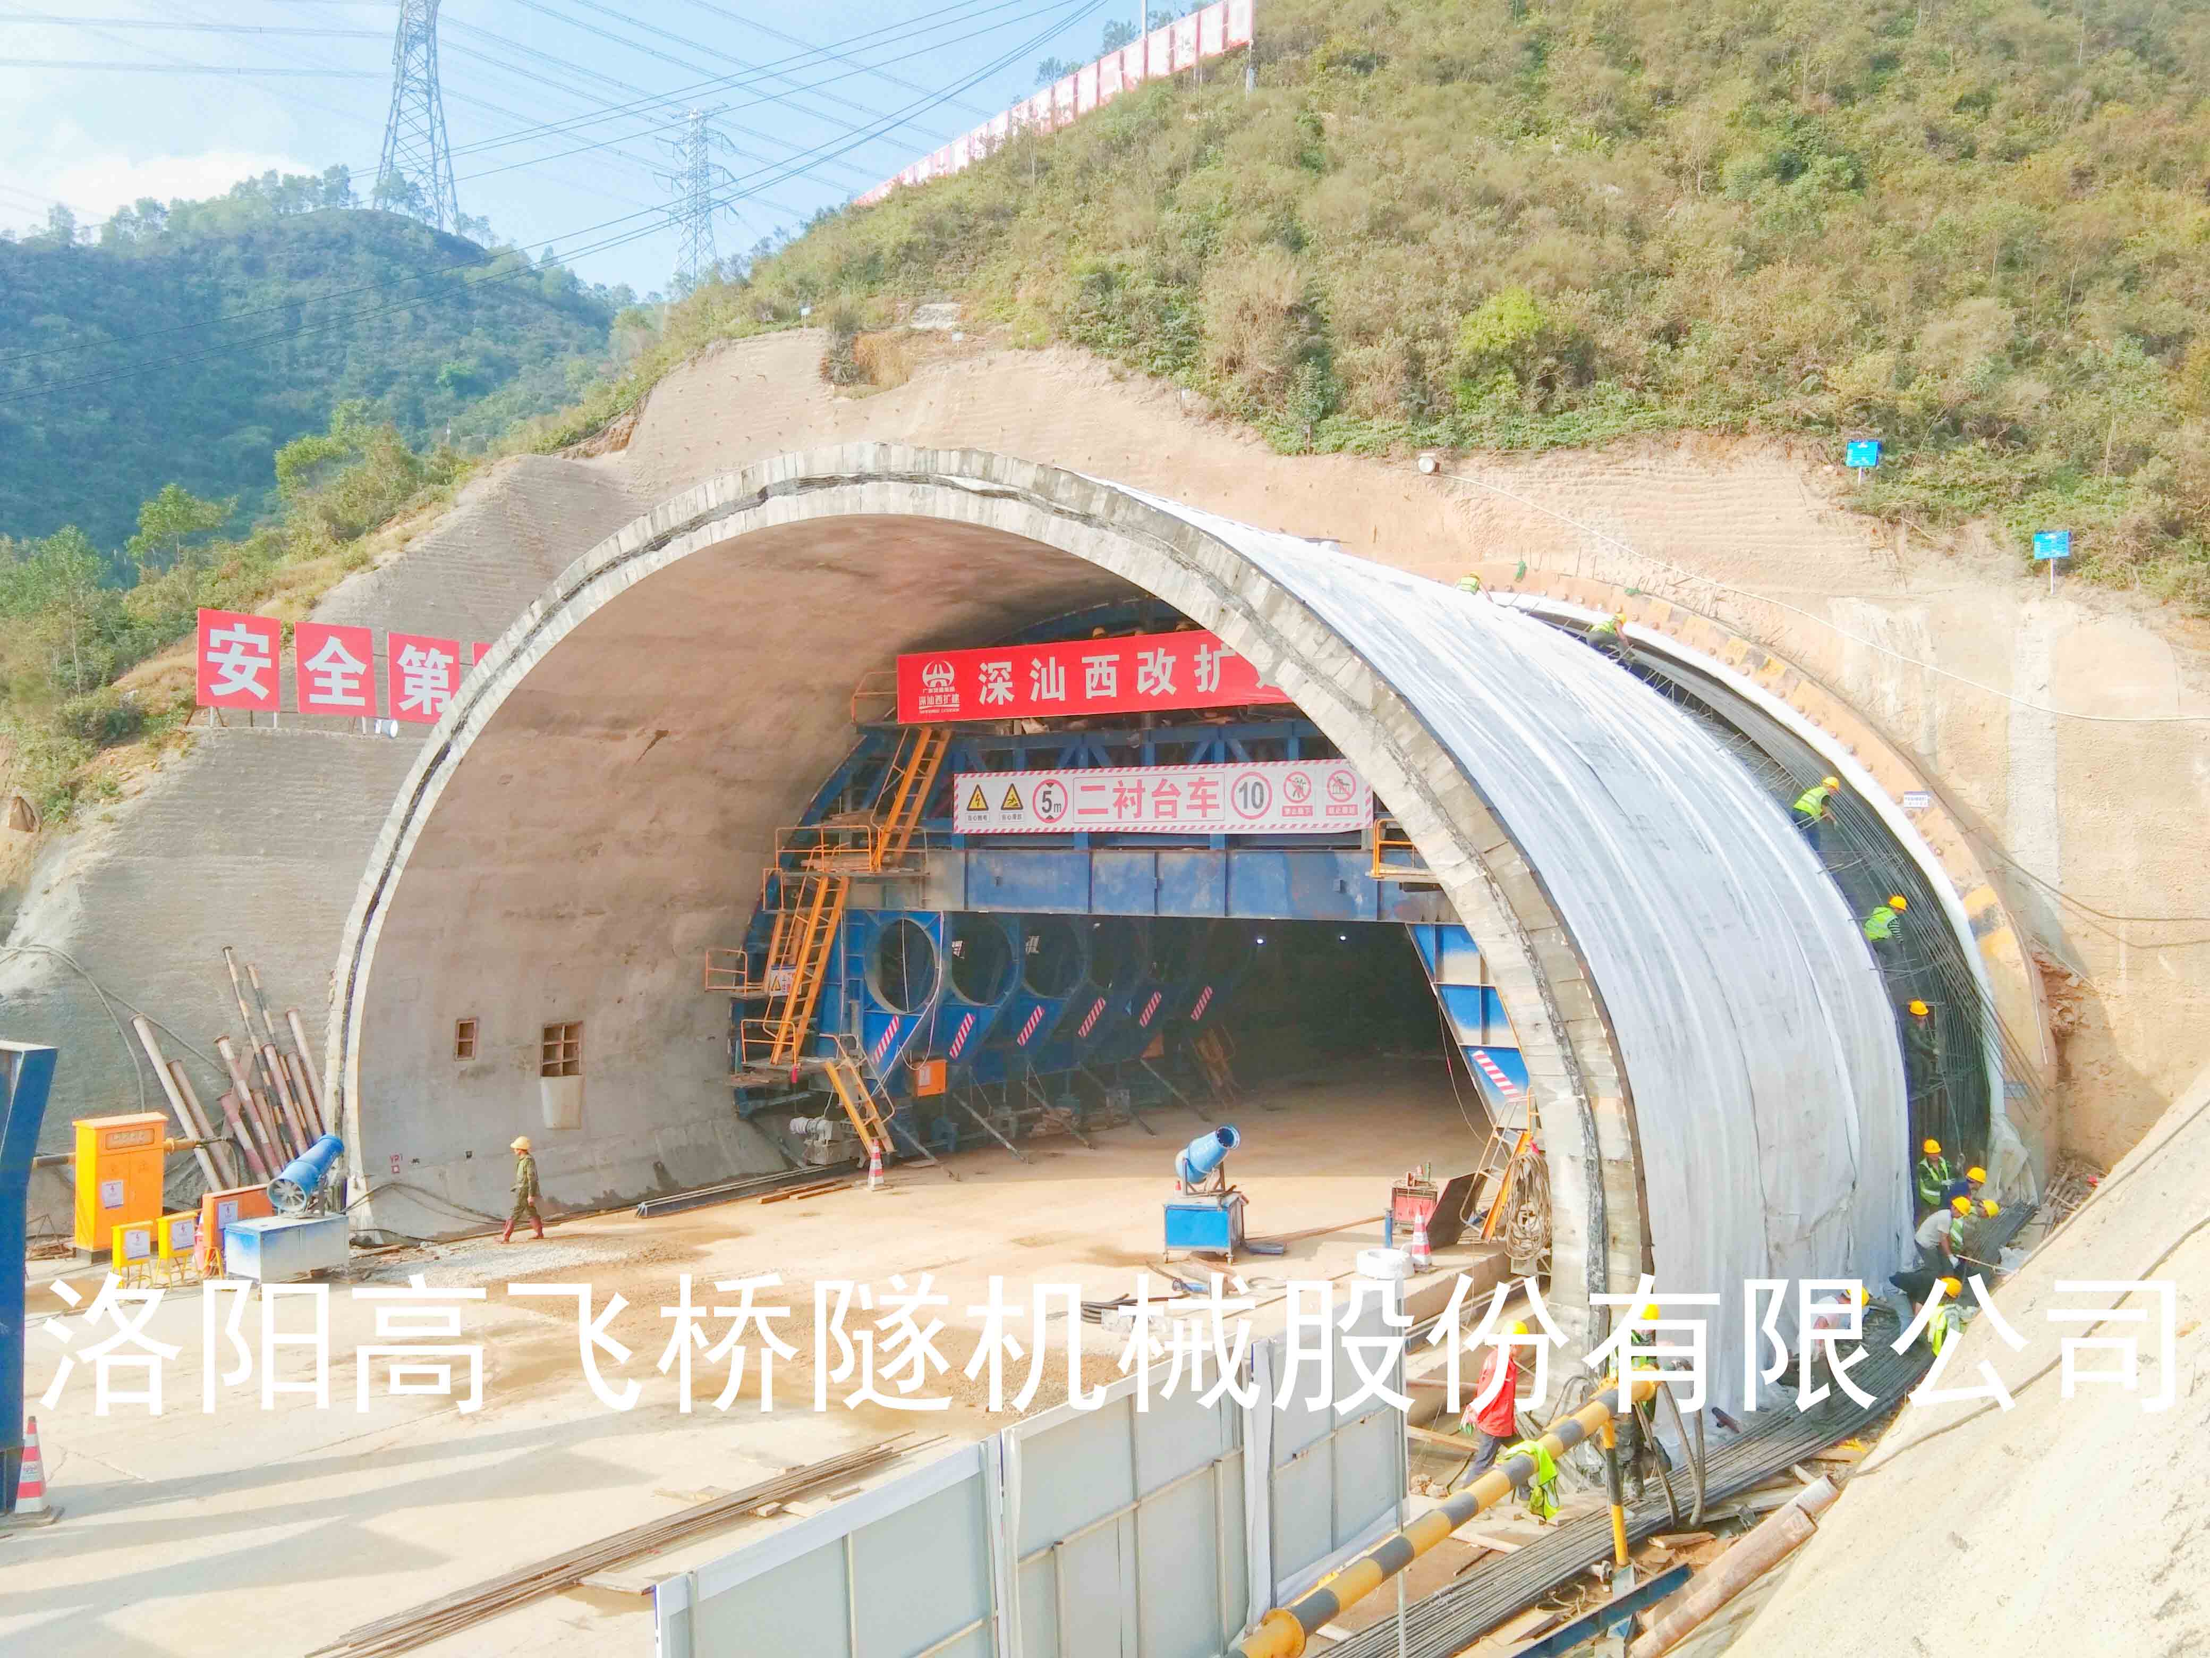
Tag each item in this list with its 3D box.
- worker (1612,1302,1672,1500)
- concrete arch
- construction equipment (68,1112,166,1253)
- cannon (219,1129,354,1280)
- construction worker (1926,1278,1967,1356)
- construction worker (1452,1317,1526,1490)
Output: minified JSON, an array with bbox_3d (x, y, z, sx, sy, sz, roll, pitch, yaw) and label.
[{"bbox_3d":[5.000,5.320,18.450,0.600,1.800,0.550,0,0,-8],"label":"worker"},{"bbox_3d":[-1.043,0.787,29.338,22.500,11.400,9.200,0,-1,37],"label":"concrete arch"},{"bbox_3d":[-15.289,5.503,30.841,0.550,1.950,1.170,-1,-1,40],"label":"construction equipment"},{"bbox_3d":[-11.520,5.310,27.880,0.950,2.200,1.450,0,0,28],"label":"cannon"},{"bbox_3d":[10.200,5.970,23.900,0.700,1.150,0.550,0,0,0],"label":"construction worker"},{"bbox_3d":[3.730,5.580,19.100,0.650,1.700,0.580,0,0,-2],"label":"construction worker"}]

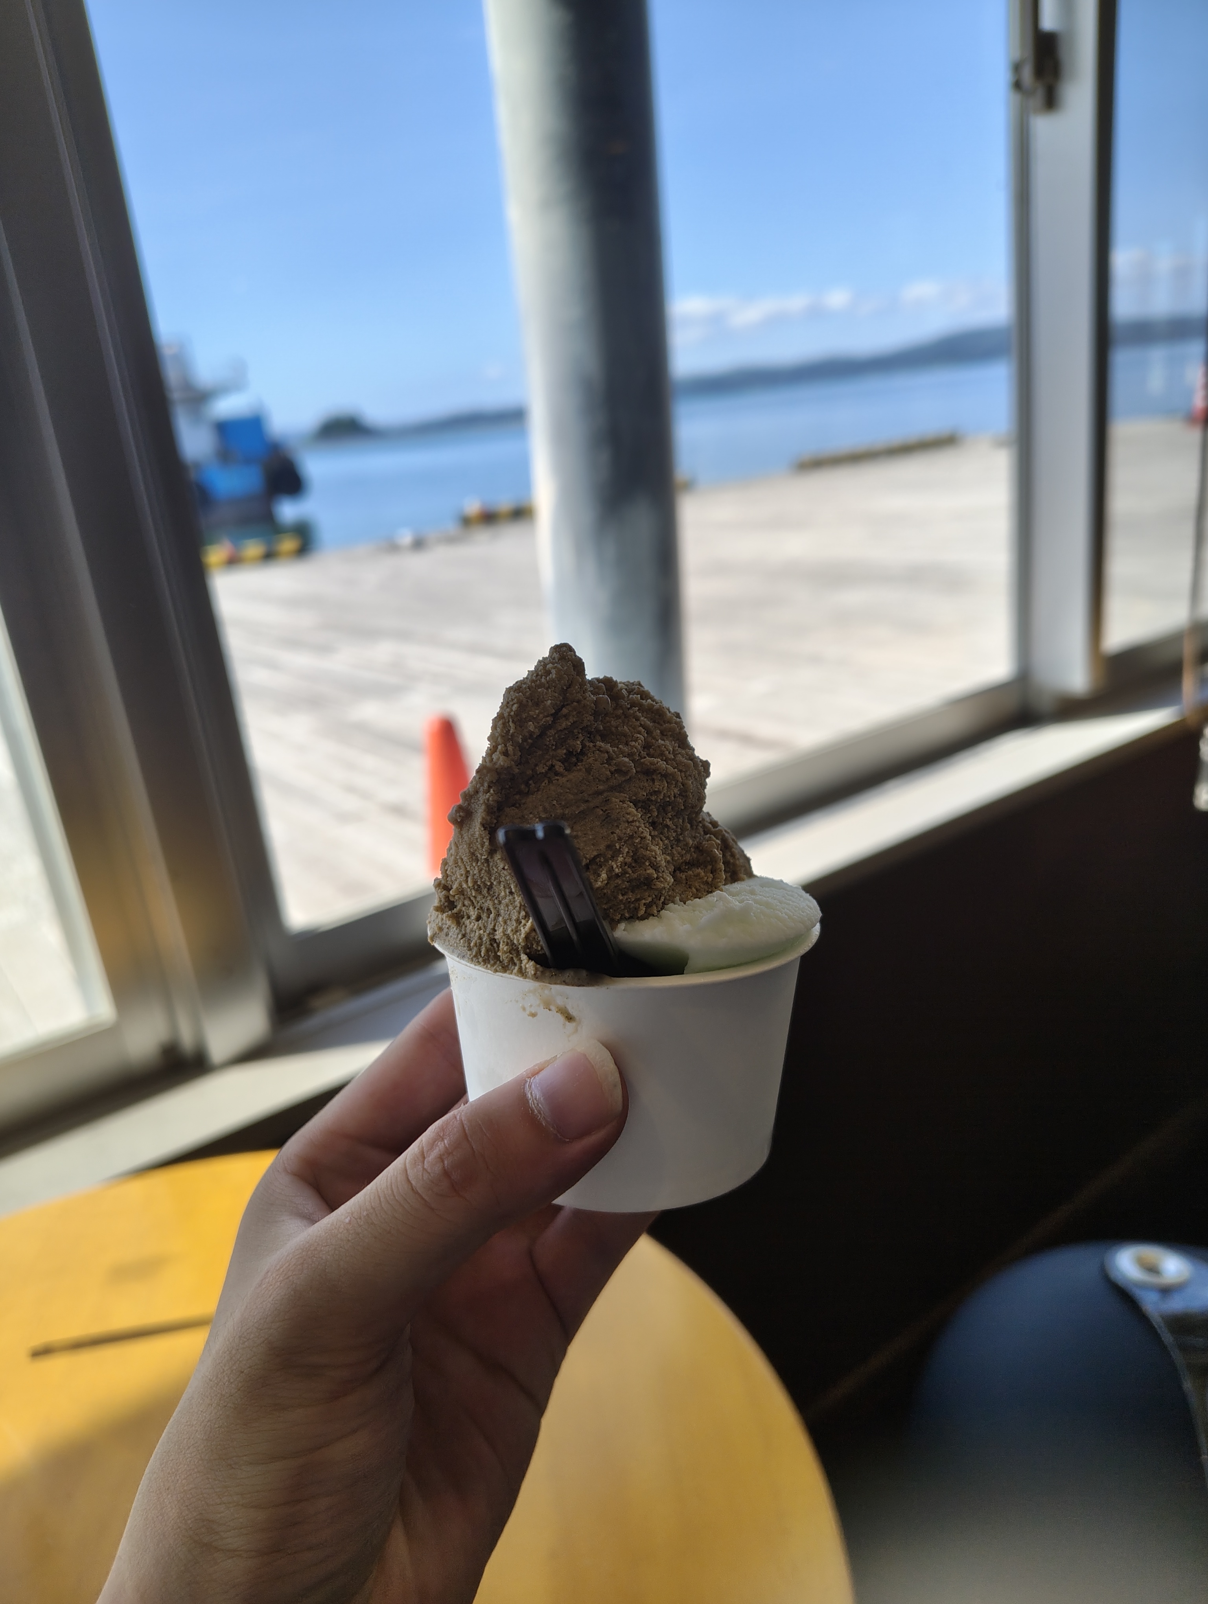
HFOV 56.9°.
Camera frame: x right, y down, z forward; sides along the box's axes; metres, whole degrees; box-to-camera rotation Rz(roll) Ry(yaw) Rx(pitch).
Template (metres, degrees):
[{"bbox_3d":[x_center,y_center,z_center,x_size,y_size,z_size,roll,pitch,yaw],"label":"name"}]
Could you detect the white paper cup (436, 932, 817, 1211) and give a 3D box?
[{"bbox_3d":[0.005,0.050,0.247,0.084,0.051,0.084,-1,11,0],"label":"white paper cup"}]

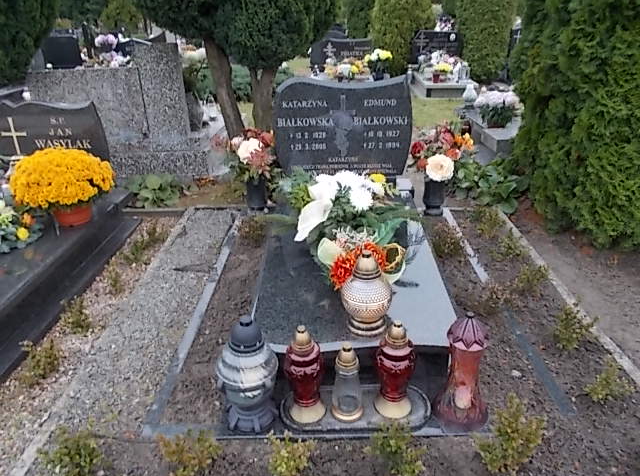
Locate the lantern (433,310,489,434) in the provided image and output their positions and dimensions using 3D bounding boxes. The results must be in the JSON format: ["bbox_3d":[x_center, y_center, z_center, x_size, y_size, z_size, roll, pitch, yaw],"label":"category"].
[{"bbox_3d":[0.467,0.432,1.554,0.190,0.430,0.190,0,26,0],"label":"lantern"}]

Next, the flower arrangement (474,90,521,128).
[{"bbox_3d":[1.583,-1.144,4.312,0.377,0.323,0.359,0,25,0],"label":"flower arrangement"}]

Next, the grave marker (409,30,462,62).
[{"bbox_3d":[2.171,-3.531,8.956,0.950,0.720,0.140,0,26,0],"label":"grave marker"}]

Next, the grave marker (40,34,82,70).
[{"bbox_3d":[-3.621,-2.613,6.734,0.580,0.550,0.180,0,26,0],"label":"grave marker"}]

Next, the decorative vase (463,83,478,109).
[{"bbox_3d":[1.595,-1.505,5.094,0.159,0.276,0.159,0,25,0],"label":"decorative vase"}]

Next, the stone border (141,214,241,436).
[{"bbox_3d":[-0.514,0.236,2.267,0.065,0.060,1.770,0,25,0],"label":"stone border"}]

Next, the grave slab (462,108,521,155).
[{"bbox_3d":[1.860,-1.107,4.818,0.780,0.220,1.450,0,26,0],"label":"grave slab"}]

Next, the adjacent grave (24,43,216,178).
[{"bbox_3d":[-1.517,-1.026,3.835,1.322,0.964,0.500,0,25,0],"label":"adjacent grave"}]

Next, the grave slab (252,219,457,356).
[{"bbox_3d":[0.125,0.133,2.143,0.752,0.070,1.163,0,29,0],"label":"grave slab"}]

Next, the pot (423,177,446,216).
[{"bbox_3d":[0.803,-0.303,3.315,0.160,0.260,0.160,0,26,0],"label":"pot"}]

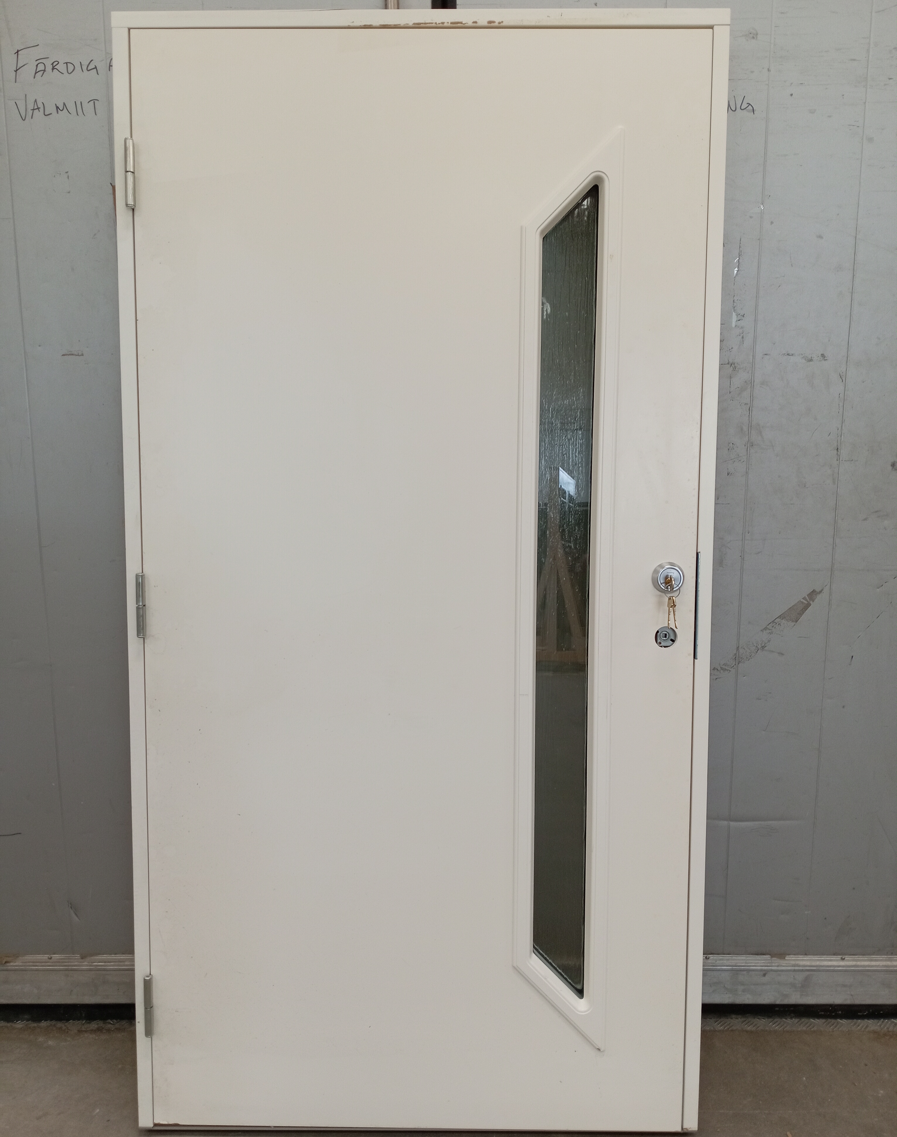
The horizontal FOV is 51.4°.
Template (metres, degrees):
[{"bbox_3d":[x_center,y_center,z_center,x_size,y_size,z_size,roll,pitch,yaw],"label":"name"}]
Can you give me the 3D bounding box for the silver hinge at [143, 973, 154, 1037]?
[{"bbox_3d":[-0.564,0.822,1.754,0.017,0.122,0.018,0,5,0],"label":"silver hinge"}]

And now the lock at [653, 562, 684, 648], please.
[{"bbox_3d":[0.393,0.066,1.667,0.057,0.153,0.045,0,5,0],"label":"lock"}]

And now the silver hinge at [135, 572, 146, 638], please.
[{"bbox_3d":[-0.557,0.067,1.689,0.017,0.118,0.018,0,5,0],"label":"silver hinge"}]

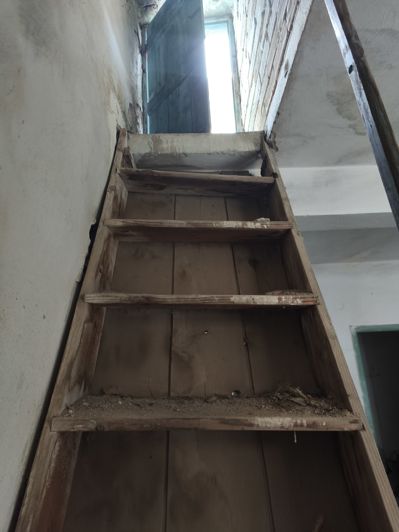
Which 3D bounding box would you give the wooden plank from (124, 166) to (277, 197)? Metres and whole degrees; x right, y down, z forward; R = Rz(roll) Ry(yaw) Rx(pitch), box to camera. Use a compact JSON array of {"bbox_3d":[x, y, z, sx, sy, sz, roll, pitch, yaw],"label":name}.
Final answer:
[{"bbox_3d":[-0.011,-0.344,1.515,0.630,0.027,0.165,3,-12,-1],"label":"wooden plank"}]

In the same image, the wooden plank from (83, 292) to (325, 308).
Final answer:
[{"bbox_3d":[0.004,0.112,1.036,0.630,0.026,0.165,1,-13,-1],"label":"wooden plank"}]

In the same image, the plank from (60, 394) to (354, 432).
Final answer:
[{"bbox_3d":[0.015,0.336,0.798,0.630,0.029,0.165,1,-10,-1],"label":"plank"}]

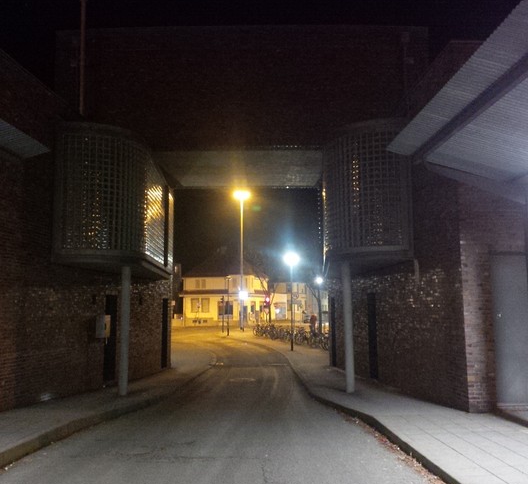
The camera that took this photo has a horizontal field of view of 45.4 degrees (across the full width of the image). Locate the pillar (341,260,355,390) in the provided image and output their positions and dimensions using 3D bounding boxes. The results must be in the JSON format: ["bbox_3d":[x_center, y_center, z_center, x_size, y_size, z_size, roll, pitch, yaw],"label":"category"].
[{"bbox_3d":[1.698,1.678,12.699,0.170,2.620,0.170,0,-6,0],"label":"pillar"}]

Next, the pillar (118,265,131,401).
[{"bbox_3d":[-2.754,1.735,12.462,0.170,2.530,0.170,0,-6,0],"label":"pillar"}]

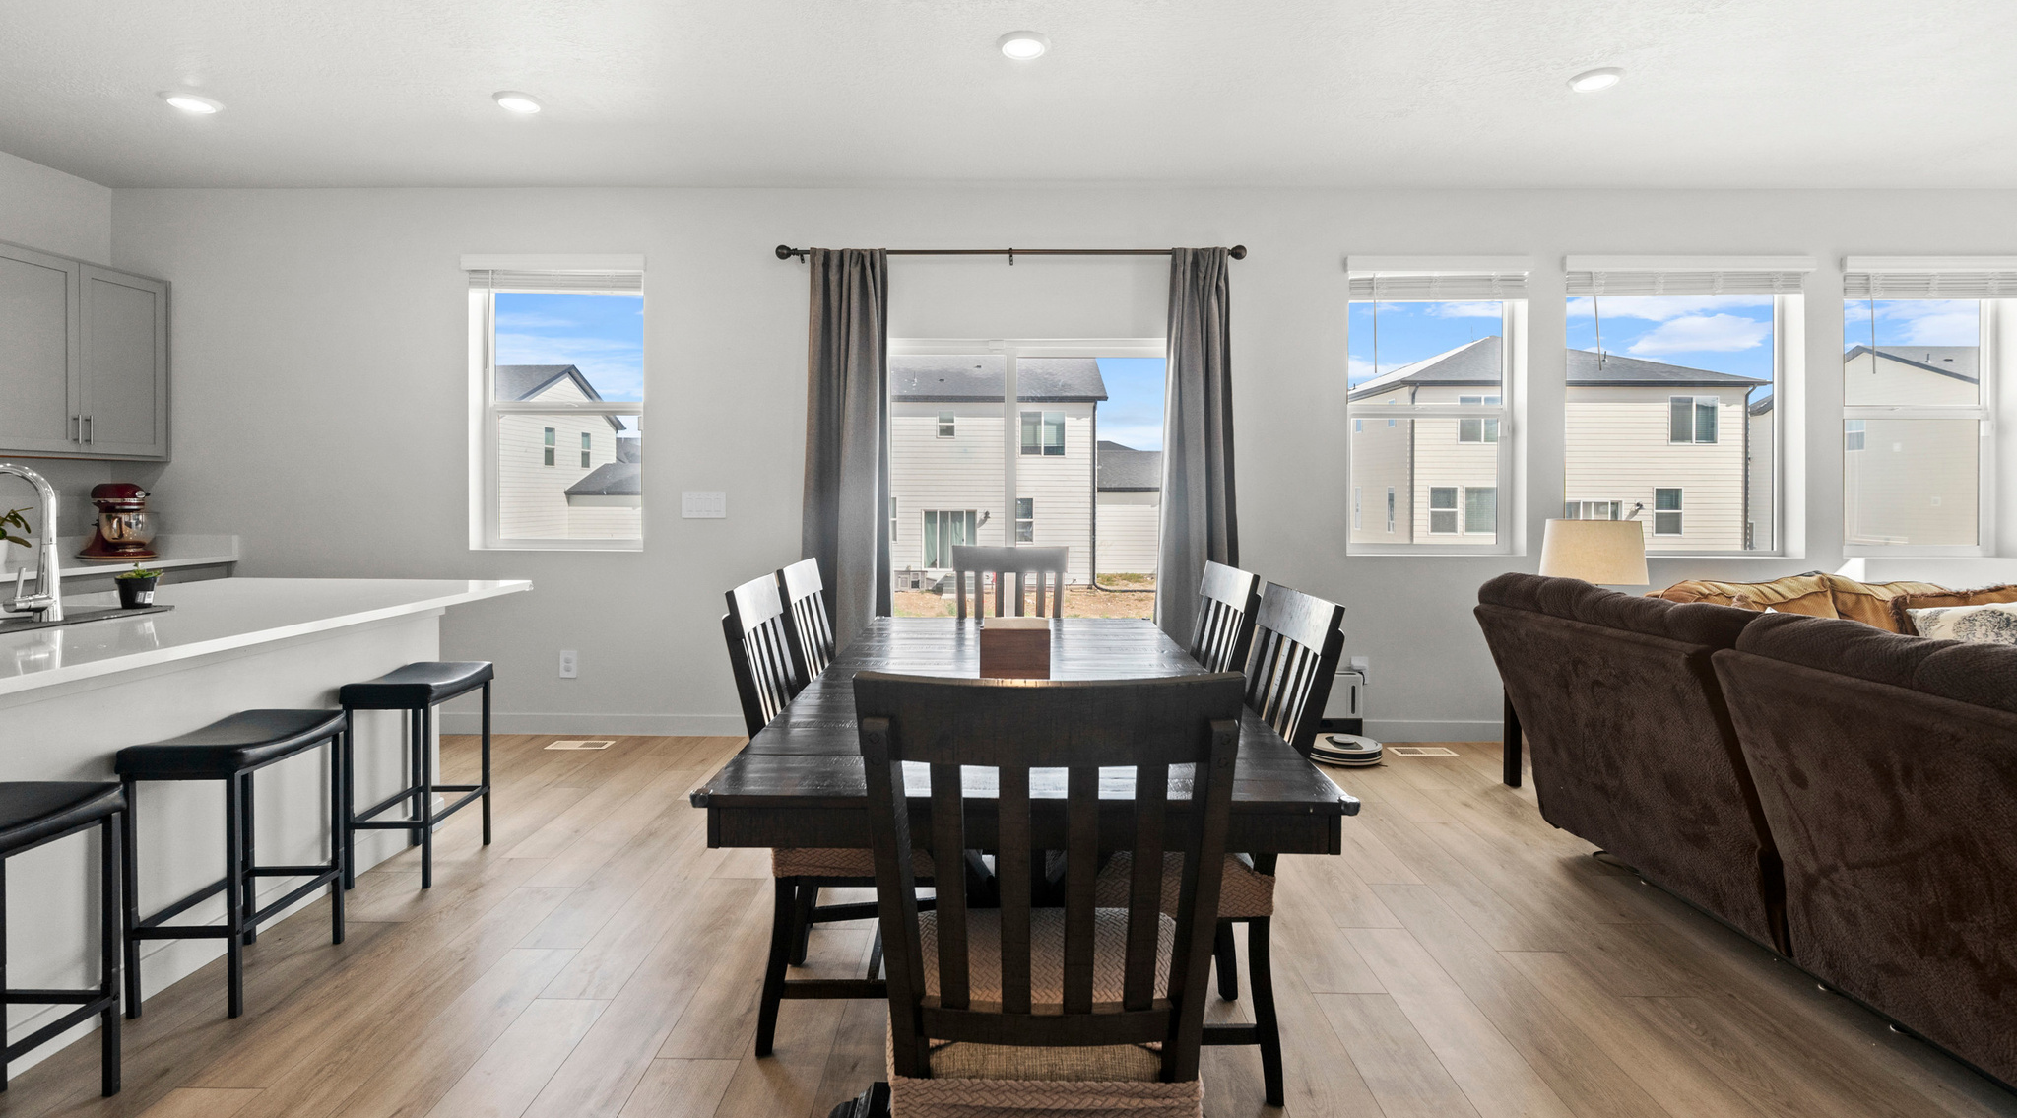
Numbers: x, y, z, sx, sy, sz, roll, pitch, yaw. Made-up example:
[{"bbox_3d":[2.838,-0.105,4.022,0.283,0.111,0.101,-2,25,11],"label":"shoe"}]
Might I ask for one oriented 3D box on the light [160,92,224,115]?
[{"bbox_3d":[-3.208,-1.788,3.522,0.184,0.024,0.184,0,4,0],"label":"light"}]

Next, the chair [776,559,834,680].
[{"bbox_3d":[-0.385,0.521,2.770,0.550,1.020,0.470,0,4,0],"label":"chair"}]

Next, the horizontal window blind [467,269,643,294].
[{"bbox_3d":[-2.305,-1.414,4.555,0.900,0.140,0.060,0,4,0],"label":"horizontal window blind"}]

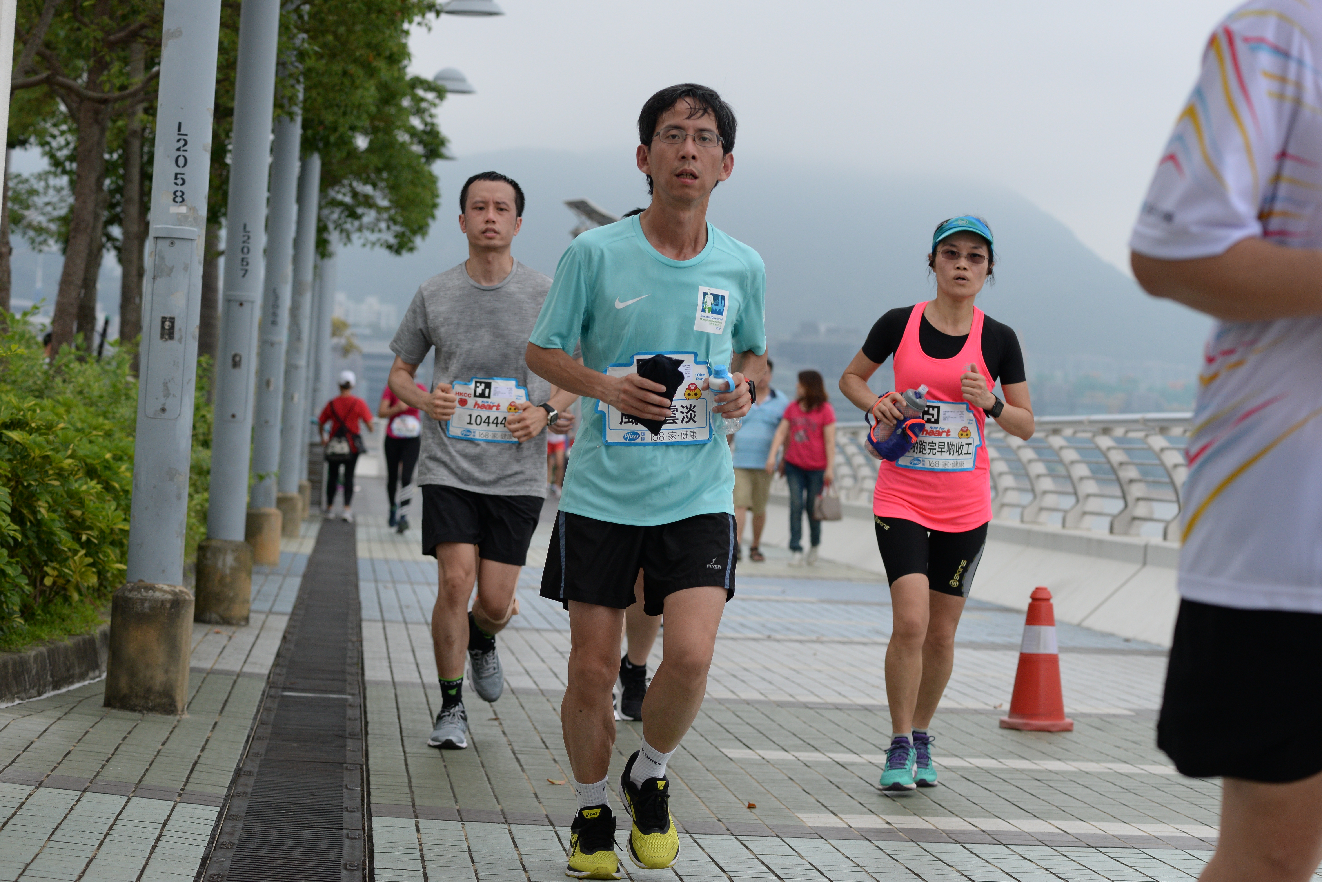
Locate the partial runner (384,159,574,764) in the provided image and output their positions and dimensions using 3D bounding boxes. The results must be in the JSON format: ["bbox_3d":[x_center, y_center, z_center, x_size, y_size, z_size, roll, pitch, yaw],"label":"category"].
[{"bbox_3d":[-0.552,0.061,11.600,0.572,1.747,0.800,3,0,-5],"label":"partial runner"}]

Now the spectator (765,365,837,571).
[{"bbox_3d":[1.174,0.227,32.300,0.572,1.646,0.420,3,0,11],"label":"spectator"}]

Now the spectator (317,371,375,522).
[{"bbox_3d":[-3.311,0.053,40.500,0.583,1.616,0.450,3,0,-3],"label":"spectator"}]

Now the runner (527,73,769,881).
[{"bbox_3d":[-0.045,0.087,8.350,0.521,1.735,0.650,3,0,-6],"label":"runner"}]

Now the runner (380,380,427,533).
[{"bbox_3d":[-2.373,0.026,35.500,0.485,1.651,0.600,3,0,-5],"label":"runner"}]

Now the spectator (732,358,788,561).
[{"bbox_3d":[0.822,0.156,33.000,0.526,1.747,0.450,3,0,-3],"label":"spectator"}]

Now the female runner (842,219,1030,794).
[{"bbox_3d":[0.761,0.177,10.850,0.555,1.634,0.600,3,0,-2],"label":"female runner"}]

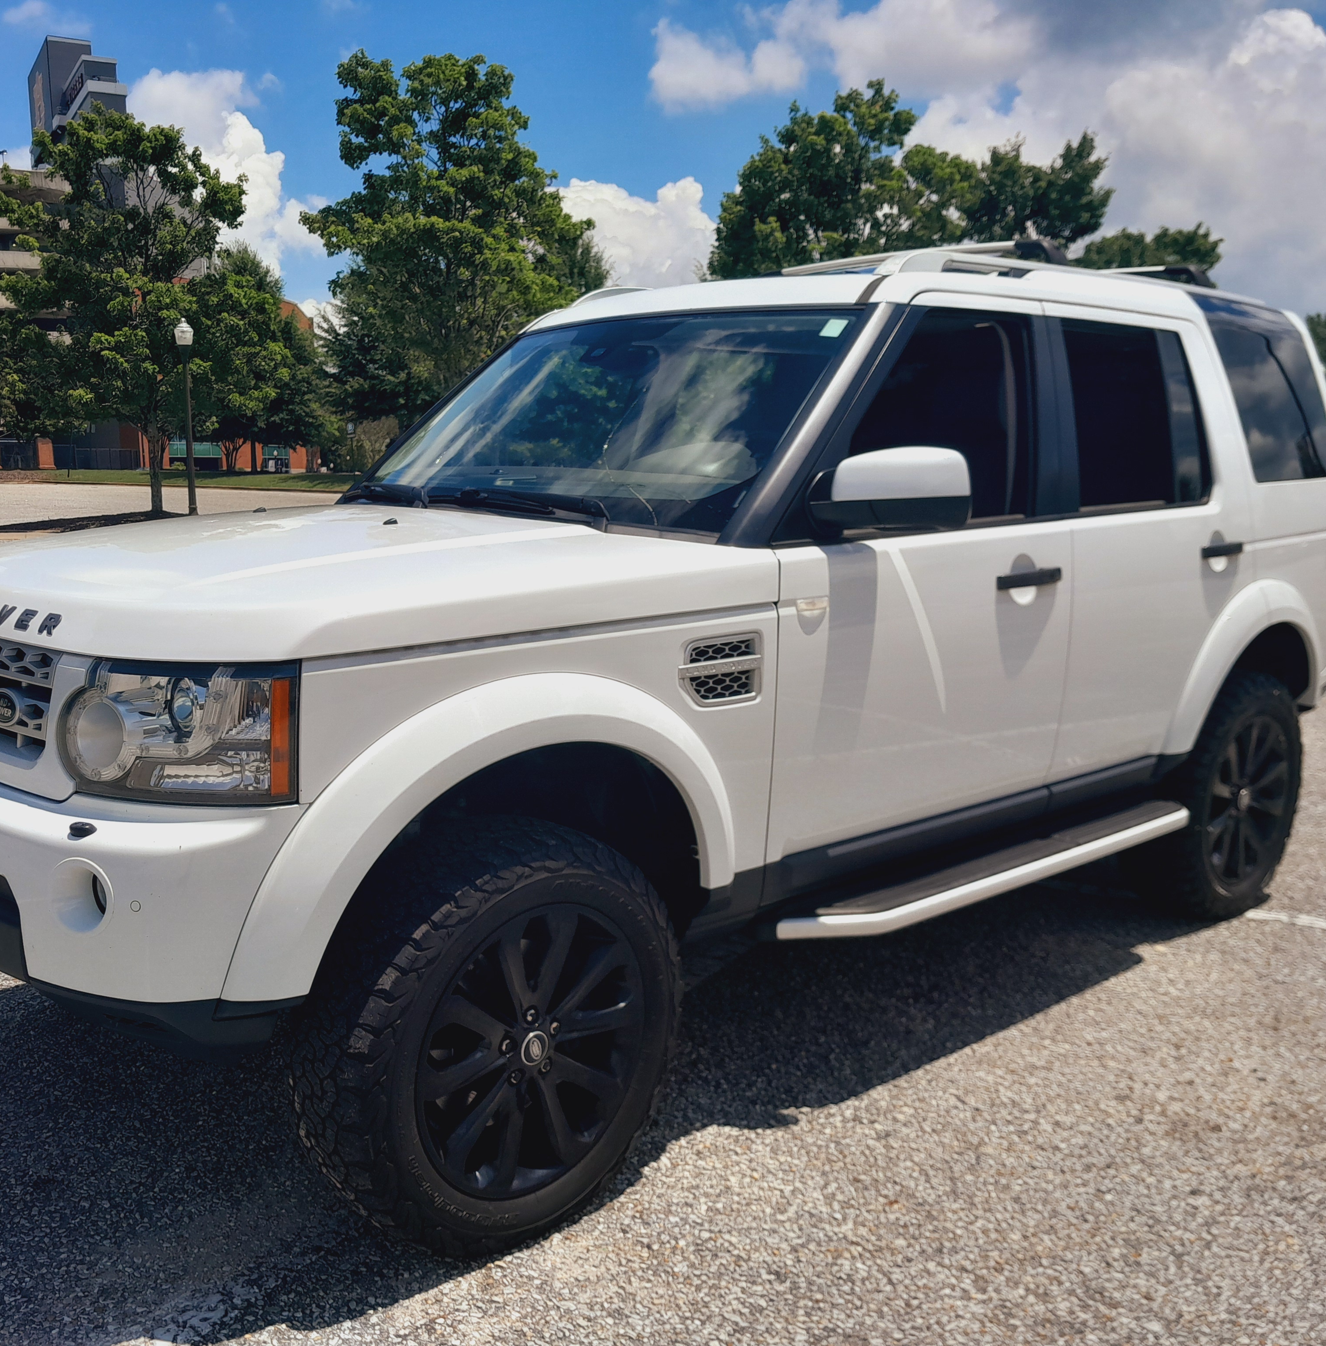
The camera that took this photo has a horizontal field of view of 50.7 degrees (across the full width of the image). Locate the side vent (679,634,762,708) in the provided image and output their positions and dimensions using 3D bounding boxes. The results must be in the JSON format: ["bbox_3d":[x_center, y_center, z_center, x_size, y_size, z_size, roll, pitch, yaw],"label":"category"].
[{"bbox_3d":[0.113,-0.001,2.818,0.220,0.130,0.040,-8,12,-41],"label":"side vent"}]

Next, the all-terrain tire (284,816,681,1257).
[{"bbox_3d":[-0.322,0.698,2.730,0.790,0.790,0.275,-9,13,-44],"label":"all-terrain tire"}]

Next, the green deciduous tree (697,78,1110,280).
[{"bbox_3d":[5.473,-8.841,33.208,9.910,9.810,9.910,0,9,0],"label":"green deciduous tree"}]

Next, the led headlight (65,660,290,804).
[{"bbox_3d":[-0.818,0.086,2.309,0.265,0.240,0.430,-8,13,-41],"label":"led headlight"}]

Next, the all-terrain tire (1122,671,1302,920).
[{"bbox_3d":[1.822,0.399,4.645,0.790,0.790,0.275,-8,13,-41],"label":"all-terrain tire"}]

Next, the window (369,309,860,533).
[{"bbox_3d":[-0.224,-0.705,3.671,1.500,0.160,0.800,10,55,47],"label":"window"}]

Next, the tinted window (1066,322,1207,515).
[{"bbox_3d":[1.353,-0.726,3.997,0.720,0.510,0.040,-8,3,-41],"label":"tinted window"}]

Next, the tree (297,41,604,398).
[{"bbox_3d":[-4.575,-8.005,29.241,6.280,9.410,6.280,0,9,0],"label":"tree"}]

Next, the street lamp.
[{"bbox_3d":[-9.482,-5.134,27.972,0.390,3.950,0.390,-3,10,-19],"label":"street lamp"}]

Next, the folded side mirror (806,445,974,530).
[{"bbox_3d":[0.490,-0.394,2.982,0.260,0.185,0.180,6,11,32],"label":"folded side mirror"}]

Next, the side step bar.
[{"bbox_3d":[0.909,0.480,3.613,1.680,0.075,0.210,-8,12,-41],"label":"side step bar"}]

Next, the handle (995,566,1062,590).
[{"bbox_3d":[0.921,-0.236,3.499,0.265,0.042,0.052,-8,12,-41],"label":"handle"}]

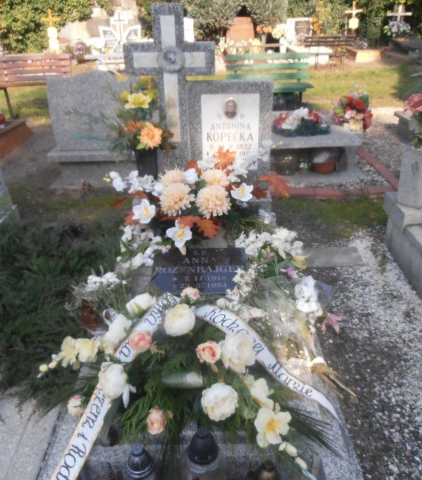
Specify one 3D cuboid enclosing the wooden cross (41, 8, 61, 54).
[{"bbox_3d":[-4.412,-5.763,12.292,0.520,1.150,0.250,-4,29,-4],"label":"wooden cross"}]

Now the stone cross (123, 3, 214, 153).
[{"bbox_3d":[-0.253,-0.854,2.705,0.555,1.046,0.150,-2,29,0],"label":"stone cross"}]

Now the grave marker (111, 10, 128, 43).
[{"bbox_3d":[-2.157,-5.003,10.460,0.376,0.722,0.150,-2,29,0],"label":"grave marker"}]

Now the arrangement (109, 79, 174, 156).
[{"bbox_3d":[-0.407,-0.713,2.598,0.373,0.464,0.280,-2,29,0],"label":"arrangement"}]

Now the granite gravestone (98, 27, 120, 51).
[{"bbox_3d":[-2.786,-5.510,12.200,0.560,0.640,0.140,0,28,1],"label":"granite gravestone"}]

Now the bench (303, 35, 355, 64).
[{"bbox_3d":[2.820,-4.439,10.460,1.200,0.780,0.500,0,28,1],"label":"bench"}]

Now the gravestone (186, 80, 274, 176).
[{"bbox_3d":[0.120,-0.695,2.962,0.530,0.710,0.120,-1,29,0],"label":"gravestone"}]

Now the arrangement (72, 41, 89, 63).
[{"bbox_3d":[-2.879,-4.134,9.789,0.396,0.489,0.360,-2,29,0],"label":"arrangement"}]

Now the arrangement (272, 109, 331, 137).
[{"bbox_3d":[0.821,-1.082,4.070,0.520,0.245,0.300,-1,29,0],"label":"arrangement"}]

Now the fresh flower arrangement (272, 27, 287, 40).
[{"bbox_3d":[1.725,-5.226,11.200,0.400,0.360,0.360,0,28,1],"label":"fresh flower arrangement"}]

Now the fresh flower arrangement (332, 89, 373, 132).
[{"bbox_3d":[1.360,-1.258,4.300,0.390,0.400,0.340,0,28,1],"label":"fresh flower arrangement"}]

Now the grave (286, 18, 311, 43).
[{"bbox_3d":[2.100,-5.000,10.648,0.626,0.568,0.200,-2,29,0],"label":"grave"}]

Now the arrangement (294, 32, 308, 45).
[{"bbox_3d":[2.469,-5.527,12.170,0.420,0.360,0.360,-1,29,0],"label":"arrangement"}]

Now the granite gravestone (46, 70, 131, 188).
[{"bbox_3d":[-0.924,-0.995,4.003,0.920,1.000,0.320,-1,29,0],"label":"granite gravestone"}]

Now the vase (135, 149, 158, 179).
[{"bbox_3d":[-0.420,-0.465,2.955,0.150,0.295,0.150,-1,29,0],"label":"vase"}]

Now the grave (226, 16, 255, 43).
[{"bbox_3d":[0.817,-5.837,12.400,0.840,0.740,0.150,0,28,1],"label":"grave"}]

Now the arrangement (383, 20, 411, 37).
[{"bbox_3d":[5.455,-6.183,13.000,0.780,0.450,0.420,0,28,1],"label":"arrangement"}]

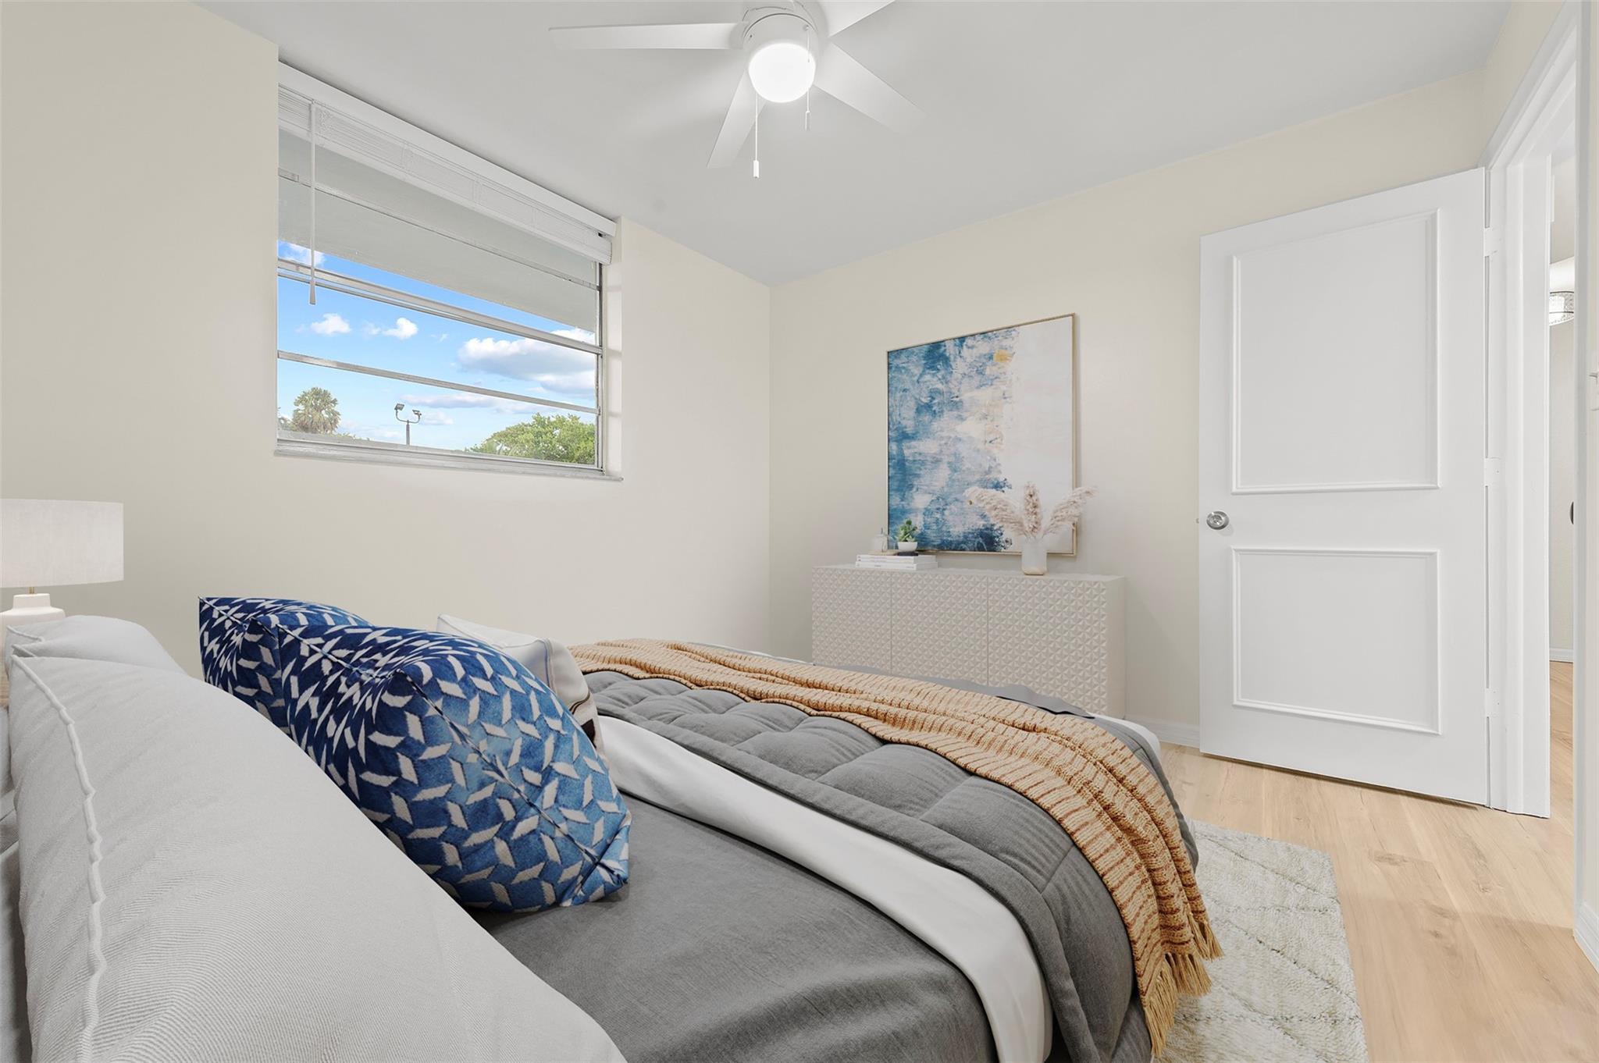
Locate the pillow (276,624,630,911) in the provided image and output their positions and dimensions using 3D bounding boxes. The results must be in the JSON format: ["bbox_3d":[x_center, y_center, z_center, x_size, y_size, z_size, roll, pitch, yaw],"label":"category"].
[{"bbox_3d":[-0.469,0.287,0.813,0.450,0.430,0.220,0,39,37],"label":"pillow"}]

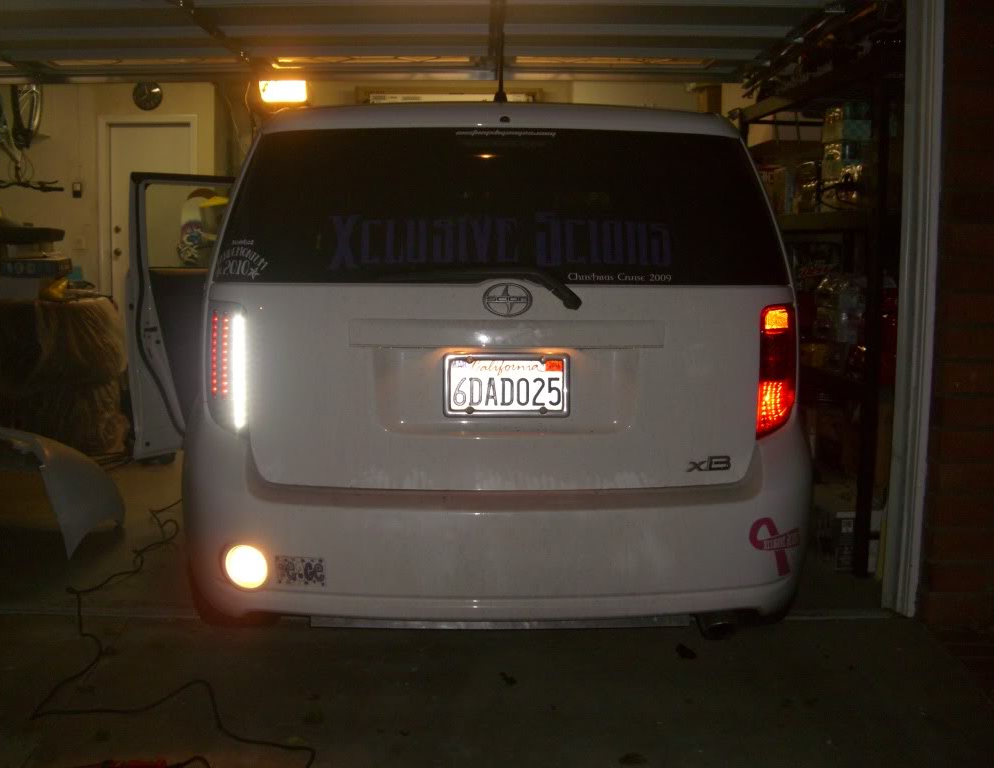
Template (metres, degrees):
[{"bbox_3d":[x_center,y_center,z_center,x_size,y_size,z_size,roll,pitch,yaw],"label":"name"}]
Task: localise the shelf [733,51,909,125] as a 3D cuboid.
[{"bbox_3d":[1.612,-1.253,4.832,0.600,0.110,2.000,1,7,1],"label":"shelf"}]

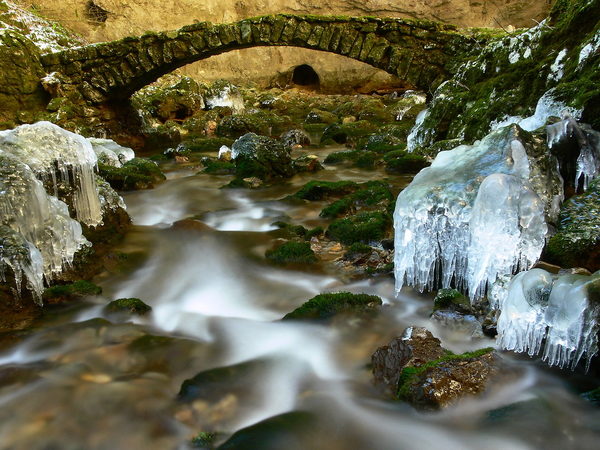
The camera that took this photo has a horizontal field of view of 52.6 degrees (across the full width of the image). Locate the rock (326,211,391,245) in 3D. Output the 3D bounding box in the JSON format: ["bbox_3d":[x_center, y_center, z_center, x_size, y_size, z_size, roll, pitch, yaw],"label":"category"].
[{"bbox_3d":[0.523,0.022,5.420,0.540,0.230,0.420,-1,16,0],"label":"rock"}]

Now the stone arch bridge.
[{"bbox_3d":[-0.671,-2.419,8.950,6.350,1.300,0.950,3,16,13],"label":"stone arch bridge"}]

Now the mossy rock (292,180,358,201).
[{"bbox_3d":[0.256,-0.348,6.100,0.661,0.182,0.396,0,12,2],"label":"mossy rock"}]

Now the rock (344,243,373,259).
[{"bbox_3d":[0.492,0.214,5.100,0.235,0.110,0.190,-1,16,0],"label":"rock"}]

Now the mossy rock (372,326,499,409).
[{"bbox_3d":[0.553,0.578,2.500,0.499,0.257,0.399,3,12,13],"label":"mossy rock"}]

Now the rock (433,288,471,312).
[{"bbox_3d":[0.861,0.428,3.450,0.209,0.113,0.177,3,12,14],"label":"rock"}]

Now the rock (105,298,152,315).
[{"bbox_3d":[-1.187,0.561,4.200,0.320,0.110,0.240,-1,16,0],"label":"rock"}]

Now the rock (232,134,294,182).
[{"bbox_3d":[-0.430,-0.779,6.950,0.710,0.500,0.600,-1,16,0],"label":"rock"}]

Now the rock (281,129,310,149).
[{"bbox_3d":[-0.073,-1.398,9.800,0.484,0.316,0.387,0,12,0],"label":"rock"}]

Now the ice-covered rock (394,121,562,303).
[{"bbox_3d":[1.302,-0.132,4.580,1.120,1.080,1.050,-1,16,0],"label":"ice-covered rock"}]

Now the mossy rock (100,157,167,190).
[{"bbox_3d":[-1.790,-0.554,6.500,0.698,0.345,0.523,-3,12,-15],"label":"mossy rock"}]

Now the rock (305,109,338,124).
[{"bbox_3d":[0.446,-2.254,12.600,0.704,0.325,0.528,0,12,2],"label":"rock"}]

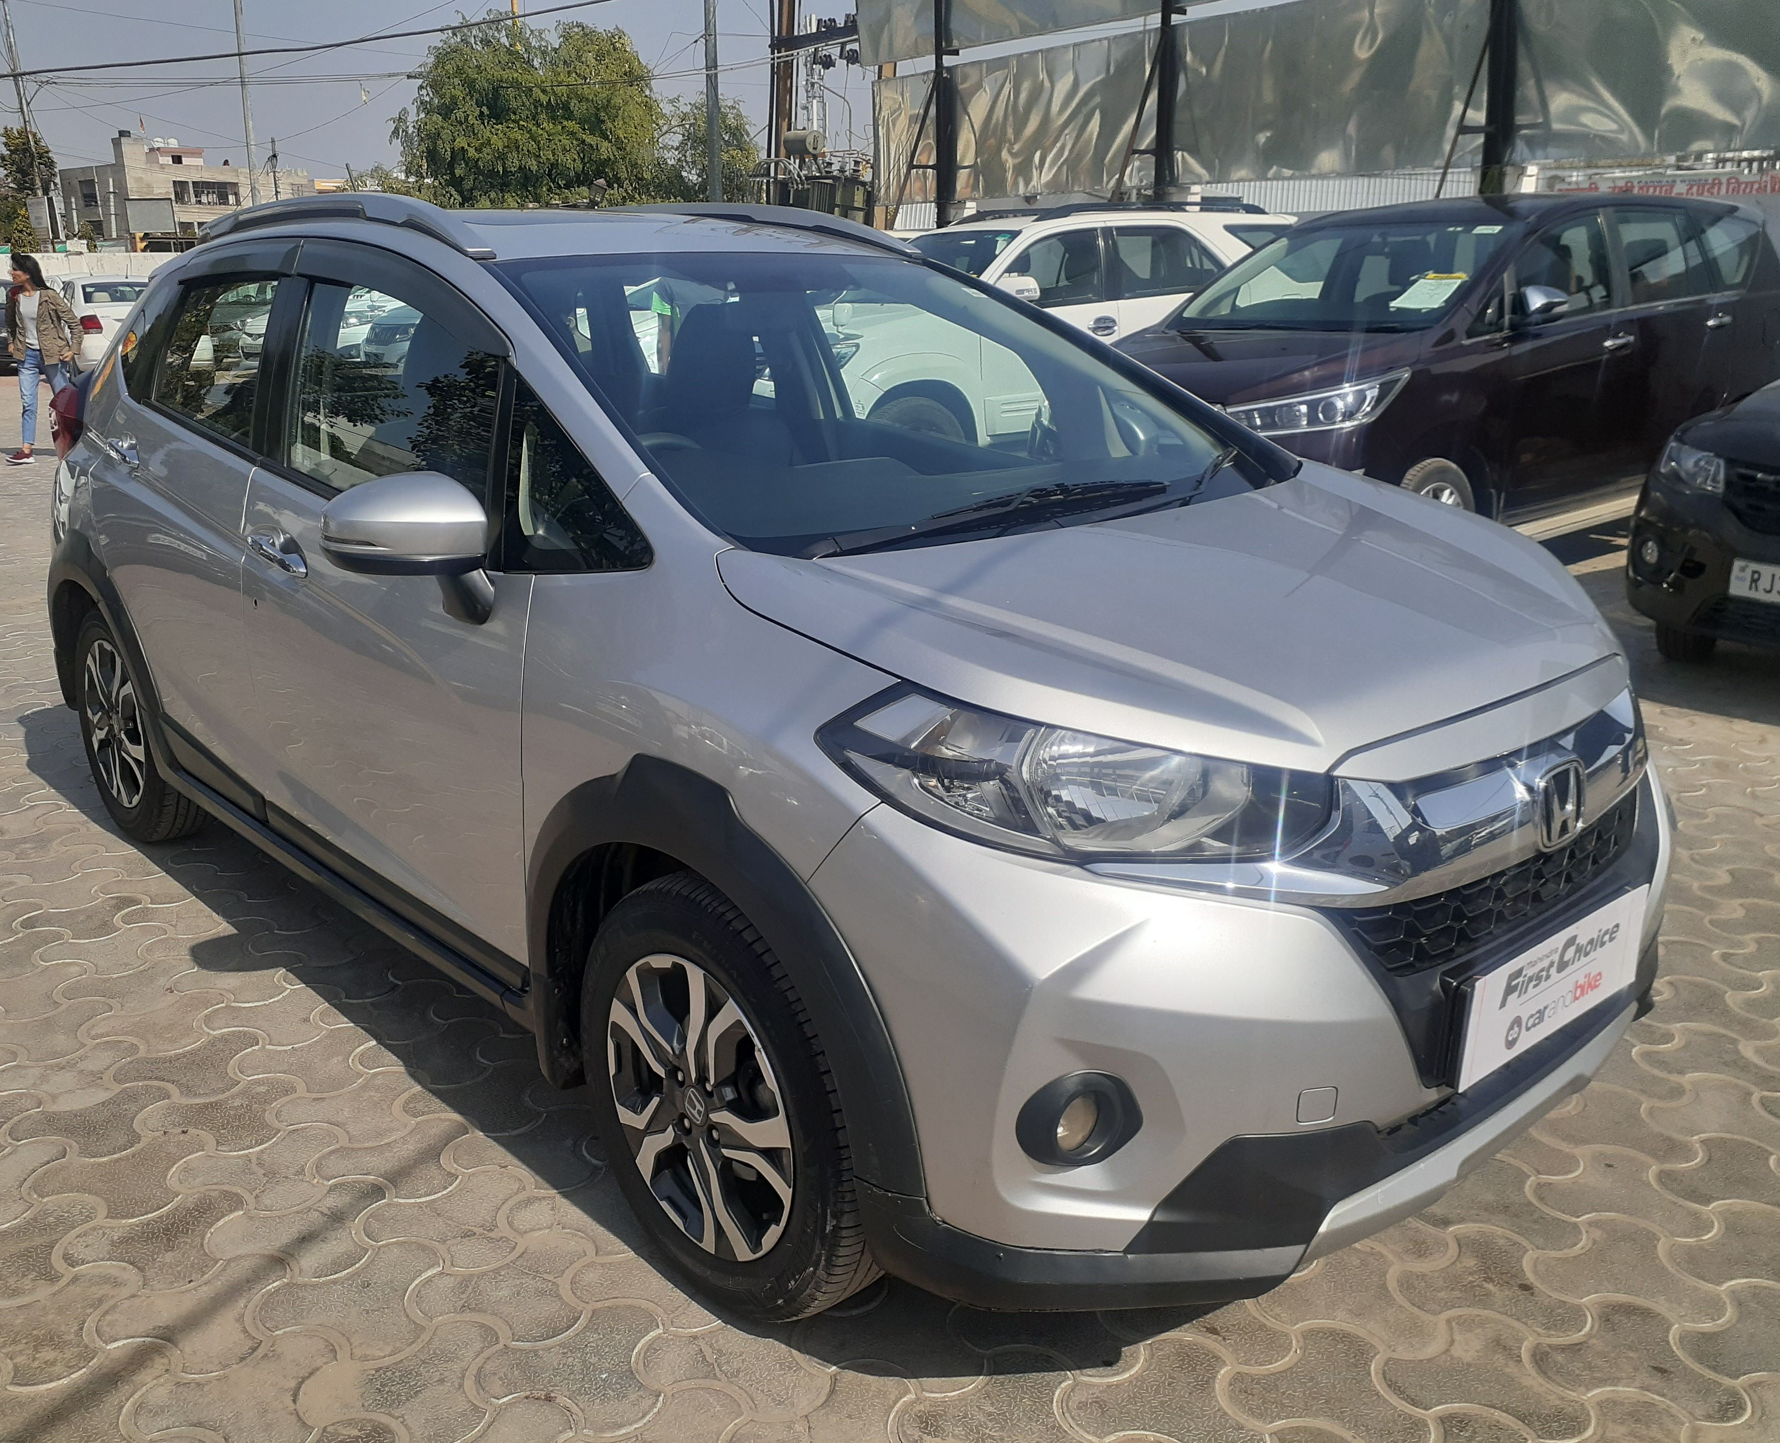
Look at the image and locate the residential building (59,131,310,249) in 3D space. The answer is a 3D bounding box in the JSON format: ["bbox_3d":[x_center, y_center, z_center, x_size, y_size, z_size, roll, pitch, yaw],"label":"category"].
[{"bbox_3d":[-52.002,-36.750,111.129,13.200,11.600,12.000,-14,21,-39],"label":"residential building"}]

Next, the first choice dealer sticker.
[{"bbox_3d":[0.887,0.341,1.976,0.500,0.152,0.015,-14,21,-41],"label":"first choice dealer sticker"}]

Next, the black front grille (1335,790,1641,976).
[{"bbox_3d":[0.846,0.189,1.980,0.860,0.130,0.130,-14,21,-41],"label":"black front grille"}]

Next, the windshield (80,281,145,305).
[{"bbox_3d":[-9.817,-5.490,19.200,1.200,0.140,0.600,-6,49,-20],"label":"windshield"}]

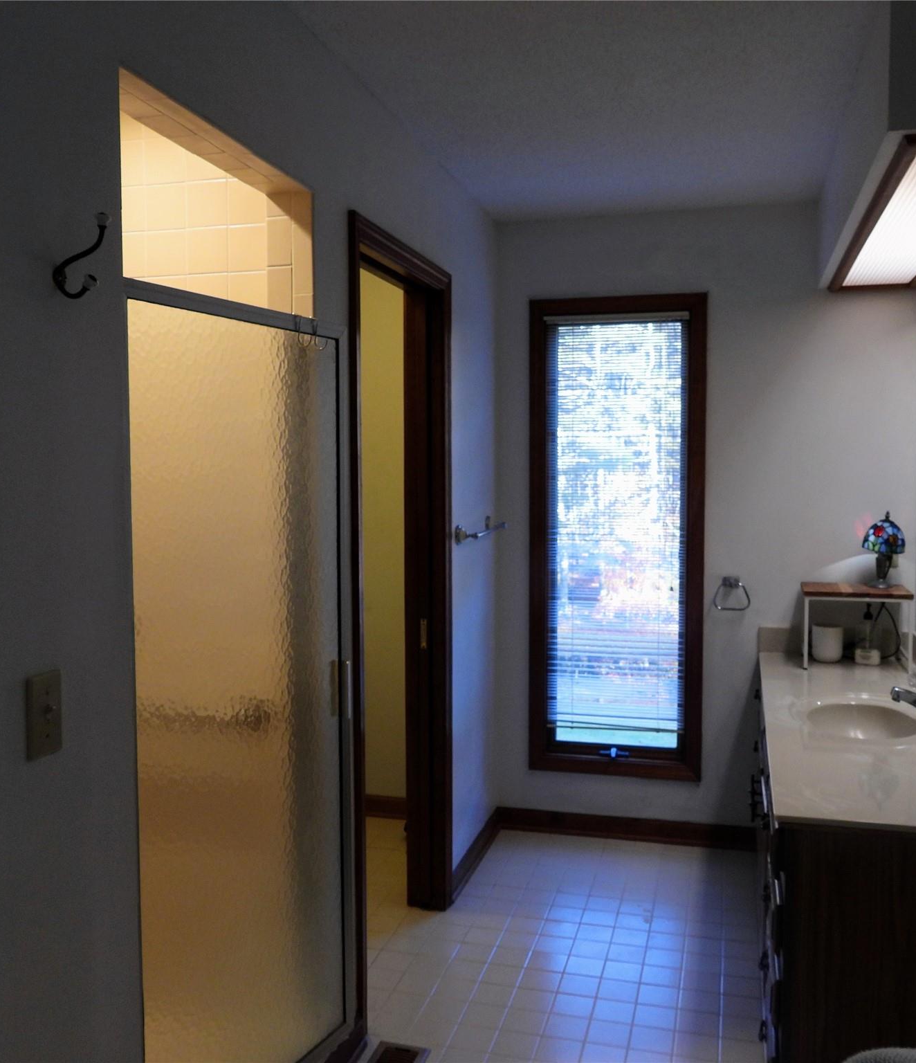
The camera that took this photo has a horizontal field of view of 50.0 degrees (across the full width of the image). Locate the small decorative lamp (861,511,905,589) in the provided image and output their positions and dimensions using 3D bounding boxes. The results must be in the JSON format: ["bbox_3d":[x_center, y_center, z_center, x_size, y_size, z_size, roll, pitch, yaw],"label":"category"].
[{"bbox_3d":[1.497,0.064,3.456,0.139,0.264,0.139,1,4,16],"label":"small decorative lamp"}]

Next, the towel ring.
[{"bbox_3d":[1.033,0.235,3.713,0.139,0.128,0.060,1,4,16],"label":"towel ring"}]

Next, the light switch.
[{"bbox_3d":[-0.575,0.257,1.378,0.018,0.115,0.071,1,4,16],"label":"light switch"}]

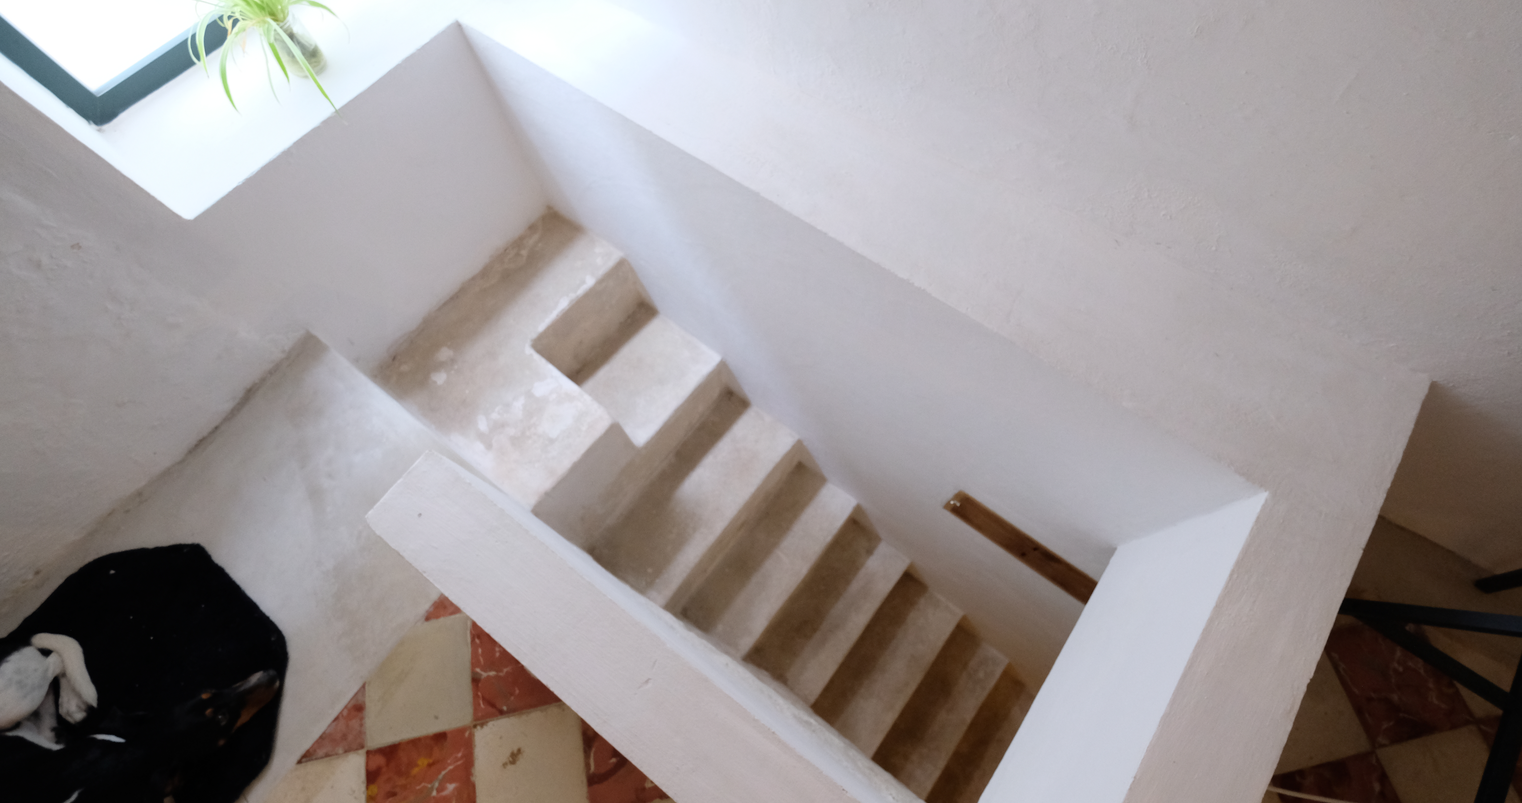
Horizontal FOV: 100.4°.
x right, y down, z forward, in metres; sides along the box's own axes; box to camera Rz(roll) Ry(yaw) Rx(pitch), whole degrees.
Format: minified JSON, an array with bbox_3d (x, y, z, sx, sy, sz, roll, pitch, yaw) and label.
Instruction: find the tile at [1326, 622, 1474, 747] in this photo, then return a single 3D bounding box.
[{"bbox_3d":[1.181,0.516,1.188,0.200,0.010,0.200,-12,69,-3],"label":"tile"}]

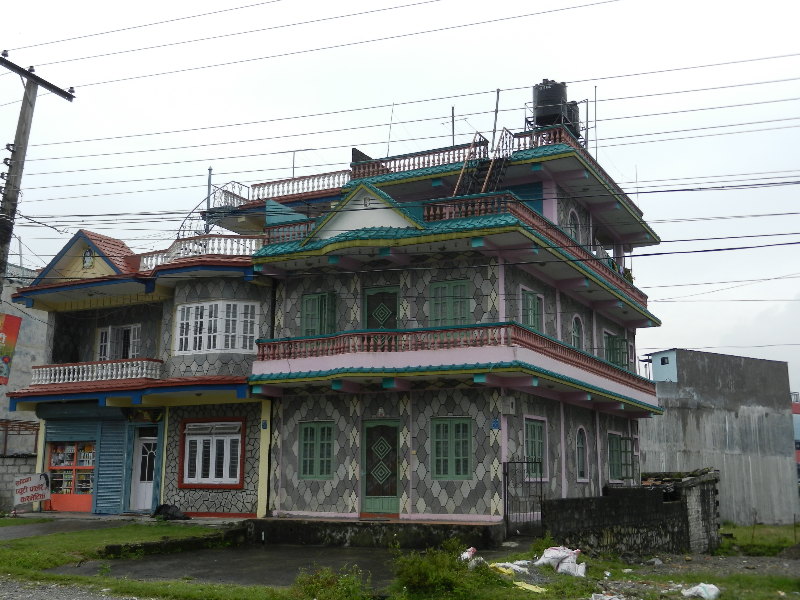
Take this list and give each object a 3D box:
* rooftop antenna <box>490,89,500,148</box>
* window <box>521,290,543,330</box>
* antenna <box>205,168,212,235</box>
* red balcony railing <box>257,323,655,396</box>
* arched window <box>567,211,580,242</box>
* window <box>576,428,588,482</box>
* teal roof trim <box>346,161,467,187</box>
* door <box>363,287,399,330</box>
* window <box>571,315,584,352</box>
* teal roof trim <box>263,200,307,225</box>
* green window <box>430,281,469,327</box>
[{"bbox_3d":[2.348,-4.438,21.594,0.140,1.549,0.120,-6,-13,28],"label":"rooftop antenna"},{"bbox_3d":[3.239,0.536,21.628,0.150,1.391,1.476,-5,-13,28],"label":"window"},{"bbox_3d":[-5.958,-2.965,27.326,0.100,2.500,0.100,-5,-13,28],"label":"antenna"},{"bbox_3d":[2.438,2.144,25.539,7.031,0.517,13.085,-5,-13,28],"label":"red balcony railing"},{"bbox_3d":[5.000,-1.843,25.023,0.160,1.487,1.115,-6,-13,28],"label":"arched window"},{"bbox_3d":[4.968,4.175,23.859,0.160,1.531,1.115,-6,-13,28],"label":"window"},{"bbox_3d":[0.197,-3.516,24.697,3.912,0.430,0.460,-6,-13,28],"label":"teal roof trim"},{"bbox_3d":[-0.438,0.806,21.125,0.964,2.209,0.122,-5,-13,28],"label":"door"},{"bbox_3d":[5.001,1.174,24.741,0.132,1.495,1.072,-5,-13,28],"label":"window"},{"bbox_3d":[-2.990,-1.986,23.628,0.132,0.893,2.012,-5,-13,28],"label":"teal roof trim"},{"bbox_3d":[1.131,0.237,19.842,0.991,1.363,0.150,-6,-13,28],"label":"green window"}]

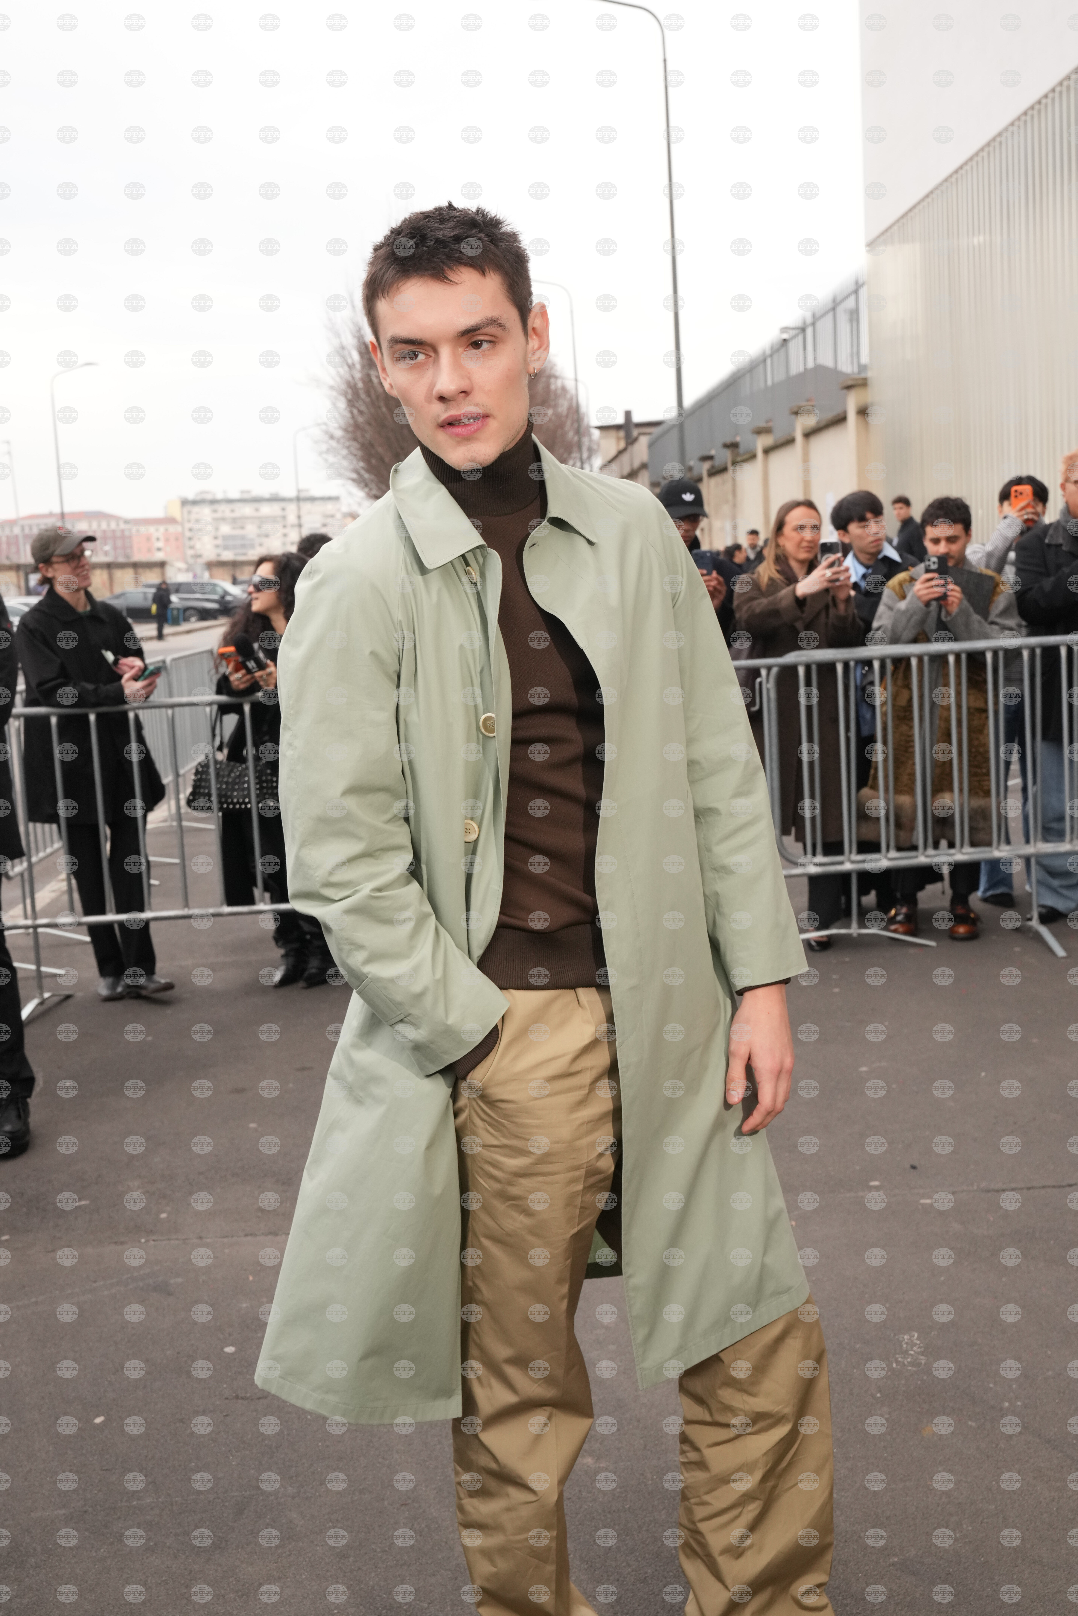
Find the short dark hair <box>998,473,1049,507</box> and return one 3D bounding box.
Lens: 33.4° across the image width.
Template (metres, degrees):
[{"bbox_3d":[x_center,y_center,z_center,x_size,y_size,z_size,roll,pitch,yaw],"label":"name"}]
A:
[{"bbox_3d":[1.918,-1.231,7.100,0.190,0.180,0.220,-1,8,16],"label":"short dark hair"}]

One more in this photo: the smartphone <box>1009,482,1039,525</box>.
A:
[{"bbox_3d":[1.865,-1.169,6.900,0.076,0.157,0.012,-4,8,16],"label":"smartphone"}]

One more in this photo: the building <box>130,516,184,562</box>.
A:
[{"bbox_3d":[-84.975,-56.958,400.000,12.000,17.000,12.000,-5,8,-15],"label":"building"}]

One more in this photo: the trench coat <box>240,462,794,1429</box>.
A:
[{"bbox_3d":[-0.015,0.105,1.950,0.570,1.010,0.400,-4,7,-10],"label":"trench coat"}]

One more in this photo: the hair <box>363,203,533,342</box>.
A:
[{"bbox_3d":[-0.090,-0.516,1.820,0.165,0.175,0.205,-7,12,11],"label":"hair"}]

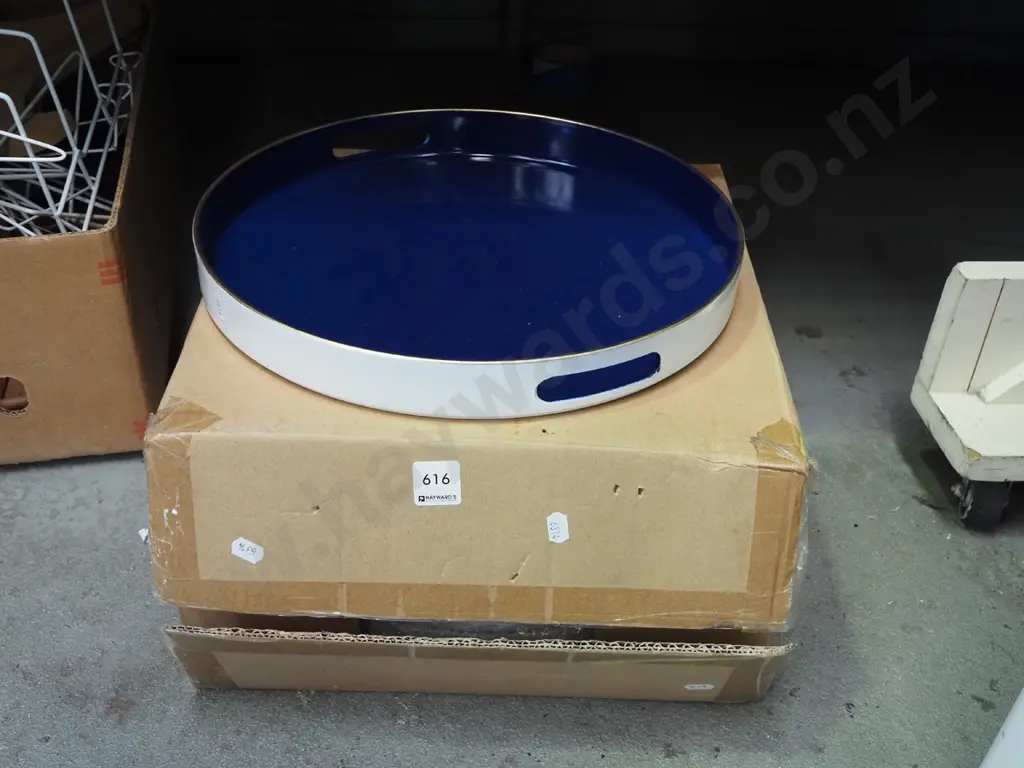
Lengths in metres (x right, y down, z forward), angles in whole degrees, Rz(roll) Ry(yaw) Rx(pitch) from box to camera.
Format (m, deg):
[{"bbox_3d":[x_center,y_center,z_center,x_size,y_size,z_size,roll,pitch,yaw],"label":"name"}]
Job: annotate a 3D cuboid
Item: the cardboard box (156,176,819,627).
[{"bbox_3d":[-0.018,-0.028,0.825,0.378,0.121,0.418,2,35,0],"label":"cardboard box"}]

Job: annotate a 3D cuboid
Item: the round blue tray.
[{"bbox_3d":[-0.028,-0.103,0.792,0.375,0.040,0.375,2,35,-1],"label":"round blue tray"}]

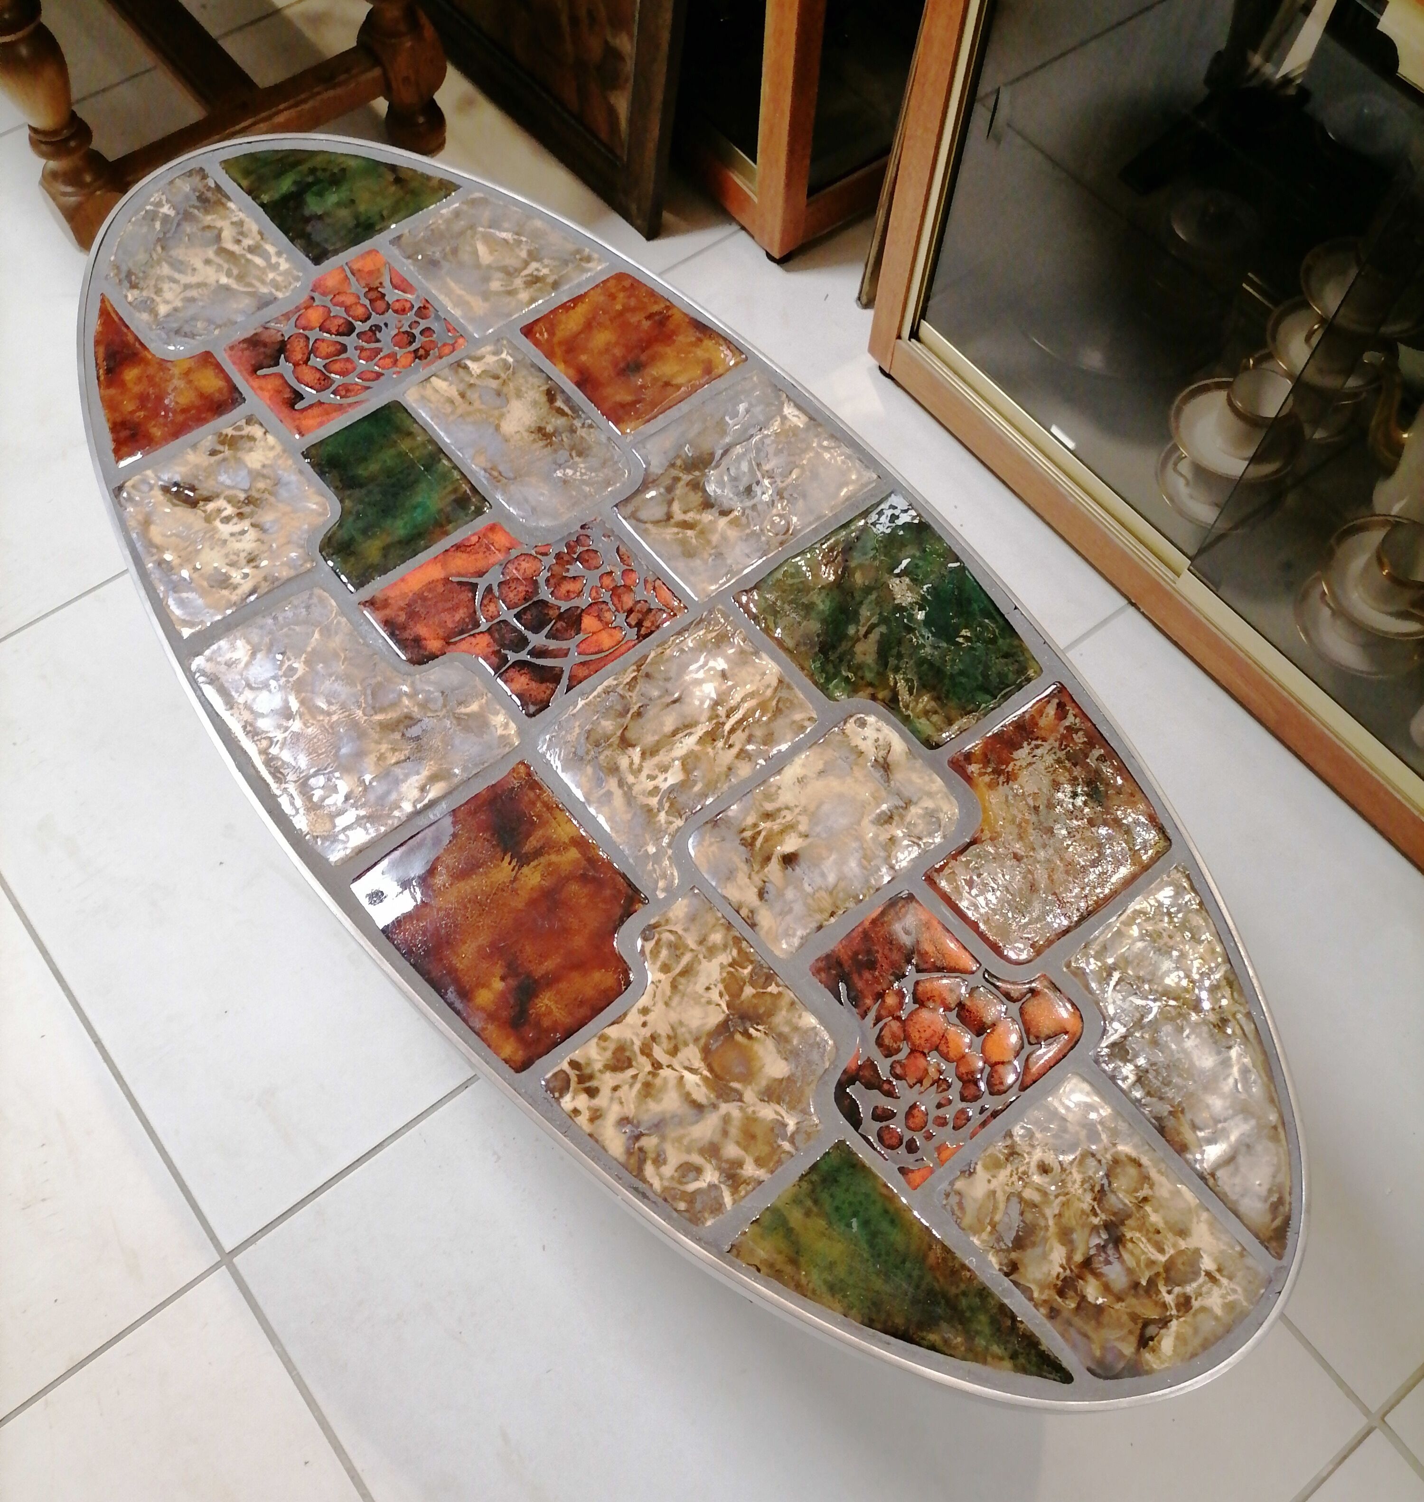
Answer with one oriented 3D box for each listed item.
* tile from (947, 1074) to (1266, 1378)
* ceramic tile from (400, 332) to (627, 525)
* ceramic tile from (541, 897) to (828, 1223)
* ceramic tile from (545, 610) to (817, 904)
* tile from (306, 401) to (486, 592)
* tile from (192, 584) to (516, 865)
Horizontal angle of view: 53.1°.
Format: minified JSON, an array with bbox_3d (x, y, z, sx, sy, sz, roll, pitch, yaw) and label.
[{"bbox_3d":[0.202,0.258,0.746,0.106,0.014,0.141,-35,68,-16],"label":"tile"},{"bbox_3d":[-0.133,-0.218,0.995,0.089,0.014,0.159,-35,68,-16],"label":"ceramic tile"},{"bbox_3d":[-0.014,0.176,0.804,0.142,0.012,0.155,-36,69,-18],"label":"ceramic tile"},{"bbox_3d":[-0.012,-0.001,0.867,0.153,0.015,0.135,-34,69,-17],"label":"ceramic tile"},{"bbox_3d":[-0.224,-0.171,0.961,0.108,0.013,0.118,-34,69,-16],"label":"tile"},{"bbox_3d":[-0.224,-0.028,0.890,0.142,0.013,0.176,-34,69,-16],"label":"tile"}]

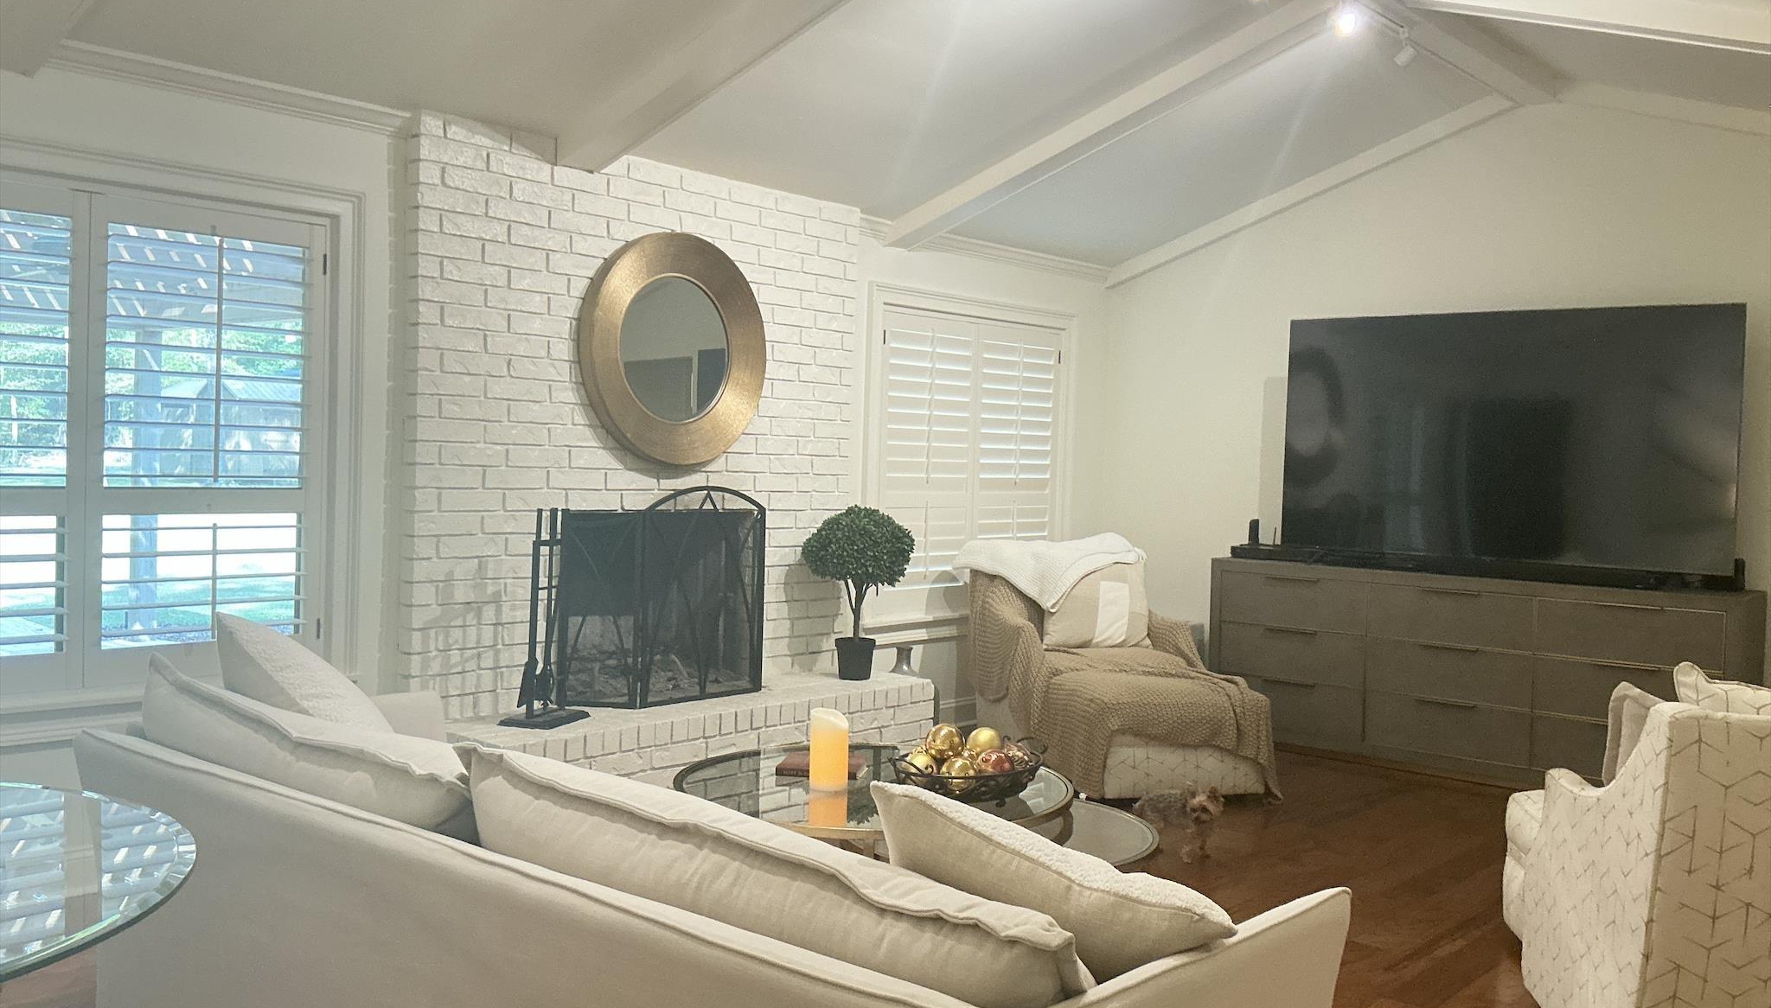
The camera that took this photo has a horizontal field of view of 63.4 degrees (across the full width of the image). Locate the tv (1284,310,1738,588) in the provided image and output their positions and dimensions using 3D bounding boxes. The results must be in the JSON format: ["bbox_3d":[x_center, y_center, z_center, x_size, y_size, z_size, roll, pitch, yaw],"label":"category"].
[{"bbox_3d":[2.655,-0.297,6.282,1.900,1.075,0.080,3,2,42],"label":"tv"}]

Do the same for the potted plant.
[{"bbox_3d":[-0.120,0.368,5.991,0.460,0.720,0.470,2,2,0],"label":"potted plant"}]

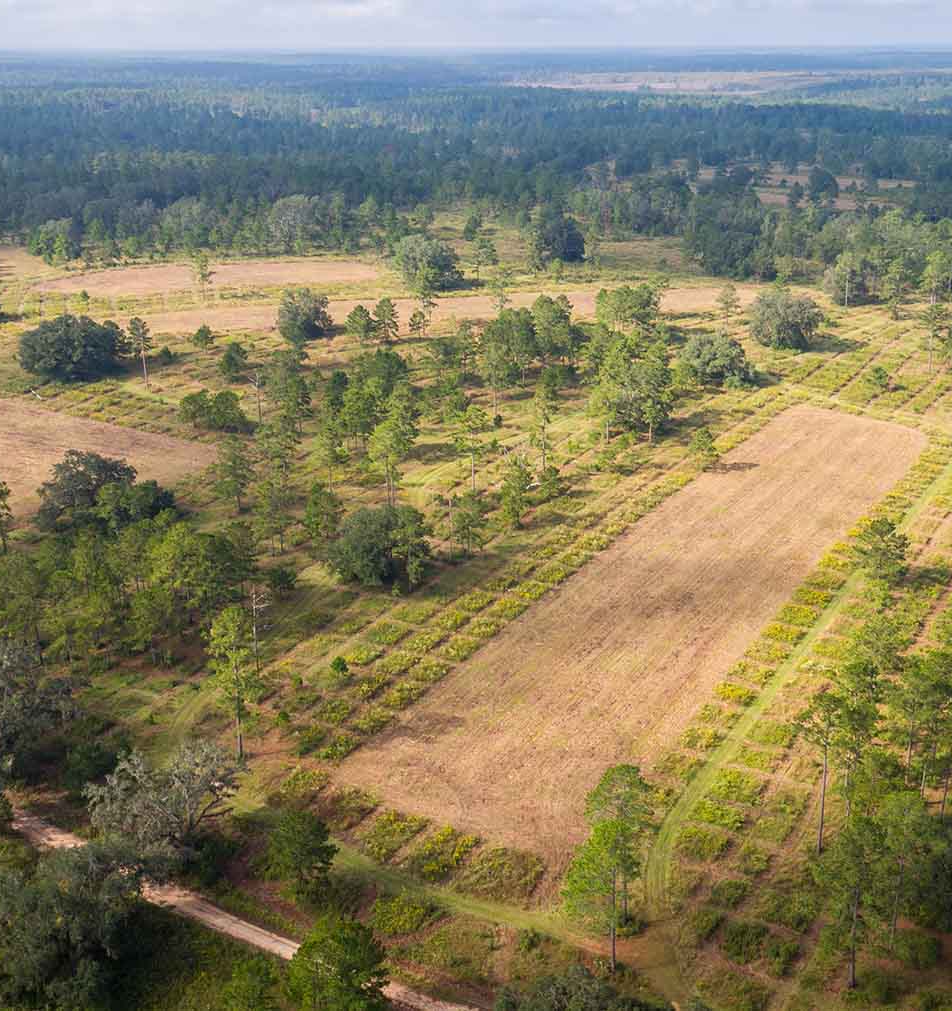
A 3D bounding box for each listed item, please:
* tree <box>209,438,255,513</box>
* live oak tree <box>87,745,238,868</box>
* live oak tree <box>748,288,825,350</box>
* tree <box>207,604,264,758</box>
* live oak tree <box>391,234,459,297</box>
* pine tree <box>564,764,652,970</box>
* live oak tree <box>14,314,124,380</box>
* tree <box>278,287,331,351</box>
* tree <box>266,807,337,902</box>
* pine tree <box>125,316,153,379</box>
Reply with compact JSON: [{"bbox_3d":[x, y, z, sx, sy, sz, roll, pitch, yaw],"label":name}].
[{"bbox_3d":[-53.010,-6.330,250.530,9.300,17.000,9.300,-5,22,-12],"label":"tree"},{"bbox_3d":[-37.310,36.250,137.140,18.000,13.100,17.100,-7,23,-17],"label":"live oak tree"},{"bbox_3d":[105.320,-63.070,387.410,25.000,18.500,25.000,6,23,14],"label":"live oak tree"},{"bbox_3d":[-31.840,24.120,153.340,7.000,23.600,7.000,-5,22,-12],"label":"tree"},{"bbox_3d":[-20.070,-93.490,448.590,26.400,22.600,25.100,-1,22,-2],"label":"live oak tree"},{"bbox_3d":[13.250,37.550,116.940,9.000,25.300,9.000,3,22,7],"label":"pine tree"},{"bbox_3d":[-119.470,-46.880,337.920,29.900,19.000,28.400,-8,23,-18],"label":"live oak tree"},{"bbox_3d":[-55.290,-60.220,369.370,17.500,19.900,16.600,-3,22,-8],"label":"tree"},{"bbox_3d":[-20.870,41.870,136.120,8.700,12.800,8.700,-4,22,-10],"label":"tree"},{"bbox_3d":[-103.390,-48.380,352.200,7.800,19.500,7.800,-7,23,-15],"label":"pine tree"}]

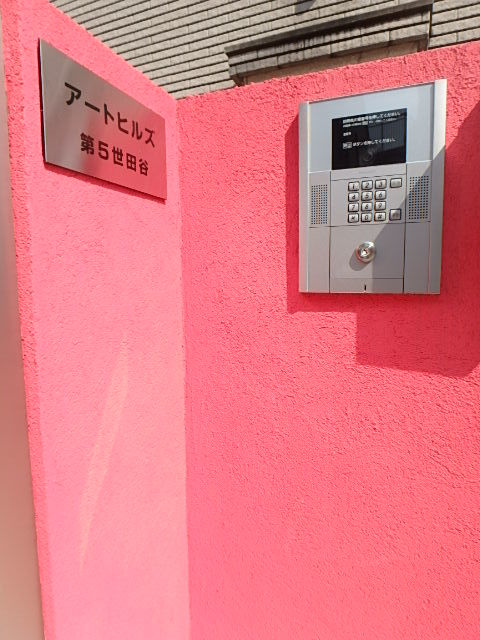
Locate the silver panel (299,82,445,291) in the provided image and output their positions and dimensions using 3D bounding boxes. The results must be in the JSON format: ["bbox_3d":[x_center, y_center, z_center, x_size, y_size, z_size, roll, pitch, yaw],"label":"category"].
[{"bbox_3d":[0.220,-0.214,0.670,0.233,0.335,0.030,1,5,19],"label":"silver panel"}]

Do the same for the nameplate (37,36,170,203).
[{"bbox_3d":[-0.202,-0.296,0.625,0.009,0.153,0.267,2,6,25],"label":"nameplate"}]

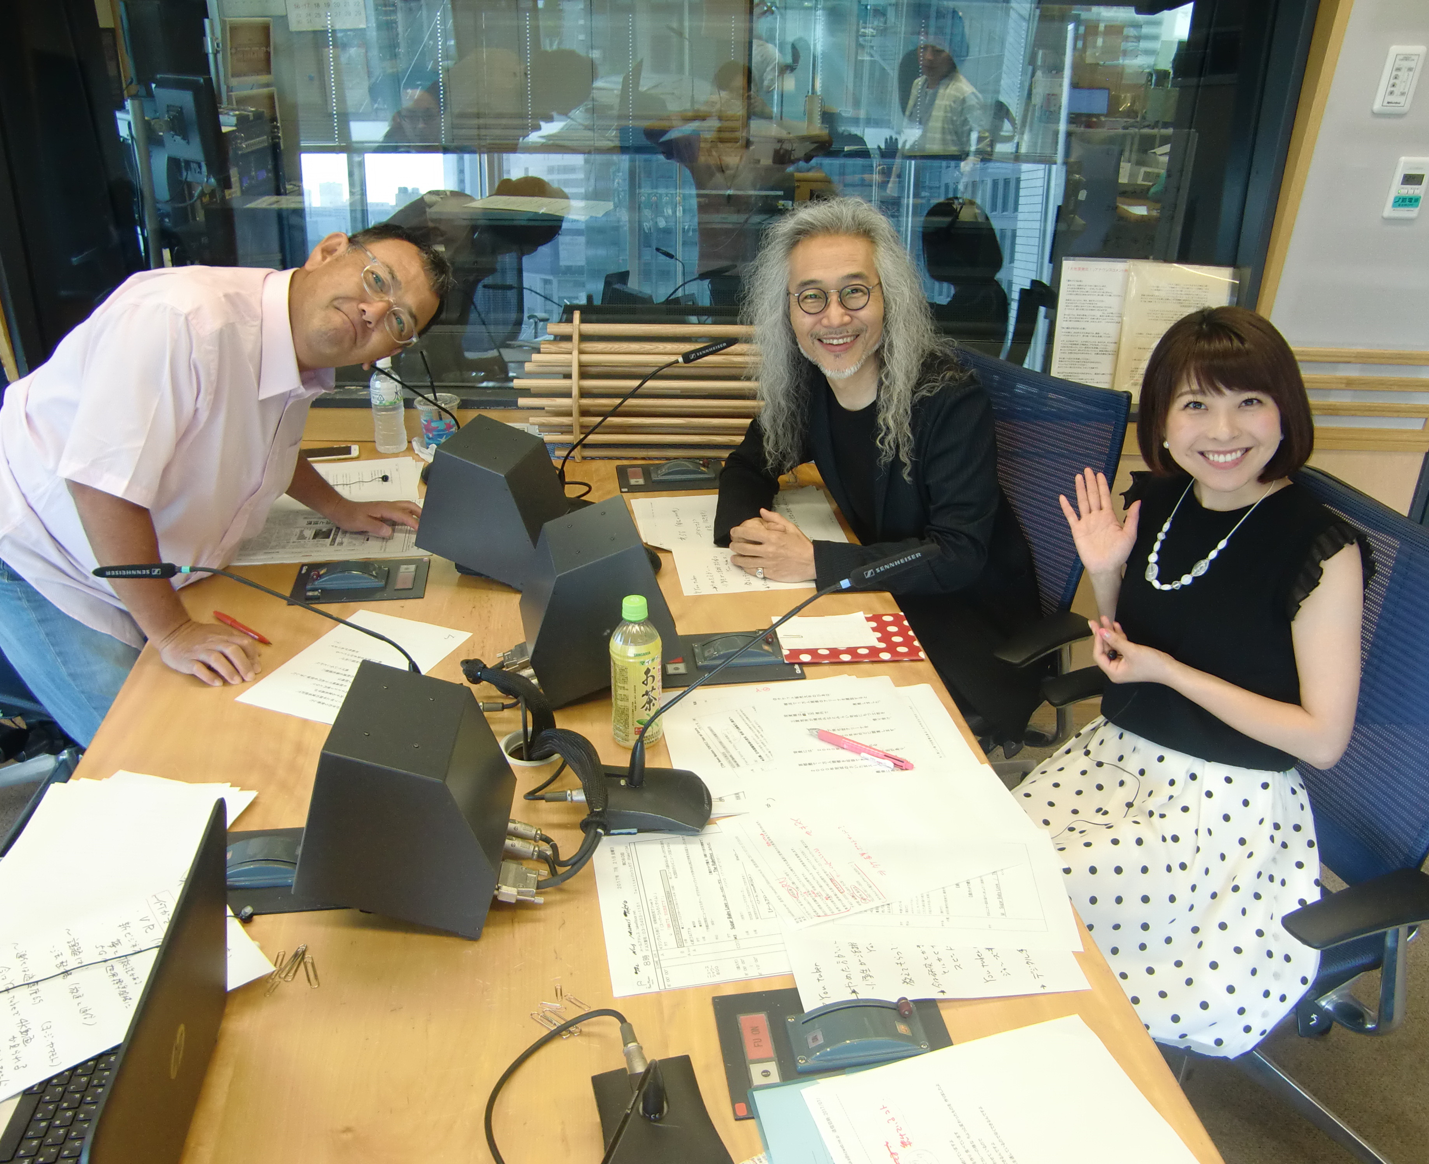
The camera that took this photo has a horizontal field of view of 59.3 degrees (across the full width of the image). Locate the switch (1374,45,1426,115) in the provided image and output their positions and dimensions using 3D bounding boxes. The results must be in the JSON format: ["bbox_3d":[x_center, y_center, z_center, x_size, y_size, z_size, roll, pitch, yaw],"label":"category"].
[{"bbox_3d":[1.319,-0.965,2.416,0.070,0.120,0.012,2,32,3],"label":"switch"}]

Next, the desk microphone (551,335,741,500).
[{"bbox_3d":[-0.148,-0.282,2.332,0.385,0.330,0.100,-1,26,-3],"label":"desk microphone"}]

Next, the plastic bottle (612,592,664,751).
[{"bbox_3d":[-0.103,0.115,1.664,0.068,0.205,0.068,0,26,0],"label":"plastic bottle"}]

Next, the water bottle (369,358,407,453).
[{"bbox_3d":[-0.697,-0.382,2.670,0.067,0.205,0.067,0,26,0],"label":"water bottle"}]

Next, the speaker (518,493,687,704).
[{"bbox_3d":[-0.178,0.027,1.792,0.202,0.203,0.177,-18,29,-6],"label":"speaker"}]

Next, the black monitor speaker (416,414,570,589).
[{"bbox_3d":[-0.363,-0.135,2.122,0.202,0.203,0.177,19,28,5],"label":"black monitor speaker"}]

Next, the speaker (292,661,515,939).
[{"bbox_3d":[-0.323,0.234,1.364,0.202,0.203,0.177,12,25,-8],"label":"speaker"}]

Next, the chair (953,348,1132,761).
[{"bbox_3d":[0.442,0.107,2.422,0.610,1.000,0.640,-18,31,-33],"label":"chair"}]

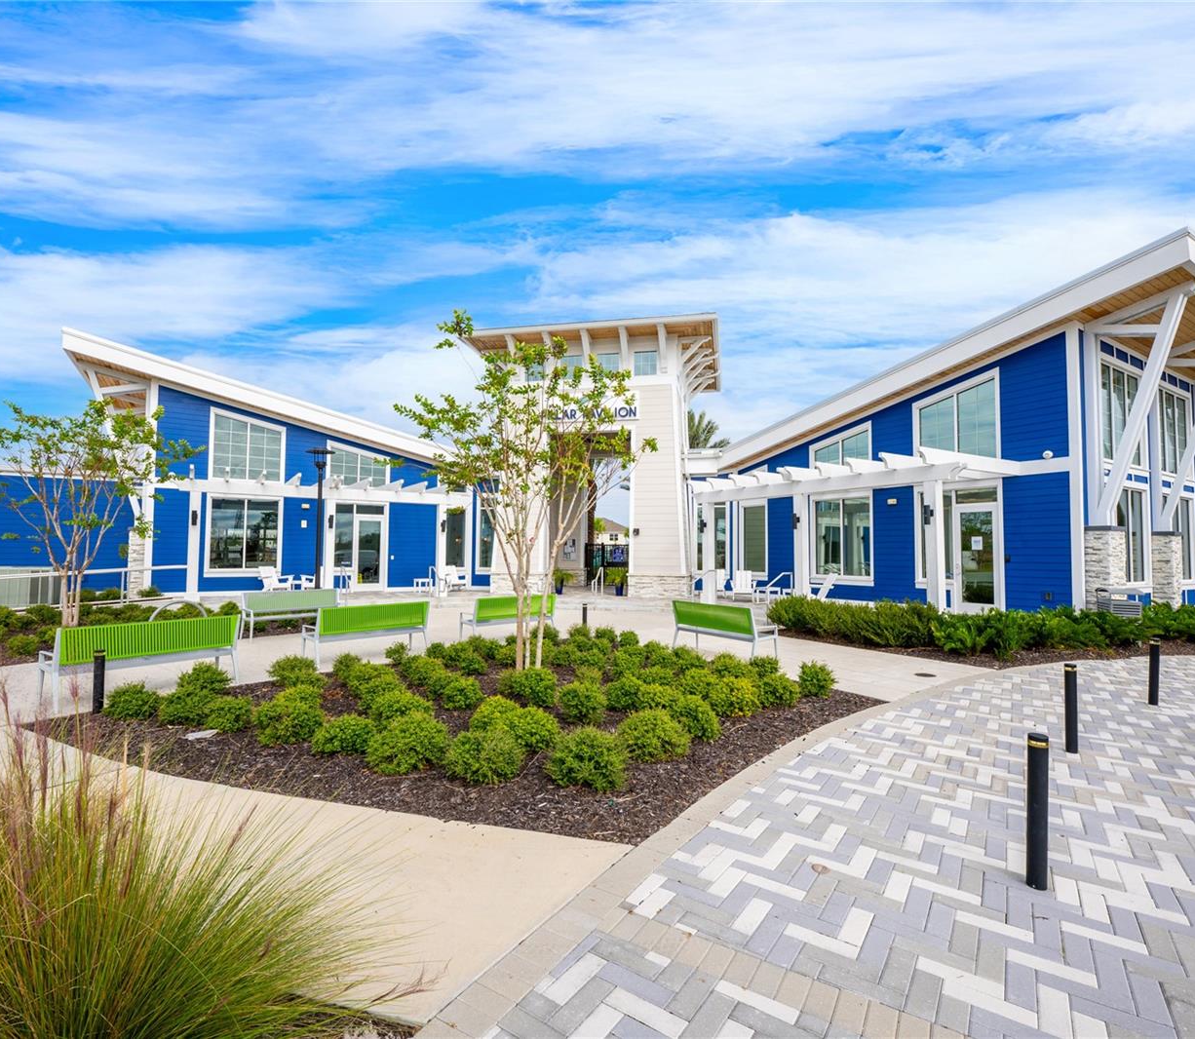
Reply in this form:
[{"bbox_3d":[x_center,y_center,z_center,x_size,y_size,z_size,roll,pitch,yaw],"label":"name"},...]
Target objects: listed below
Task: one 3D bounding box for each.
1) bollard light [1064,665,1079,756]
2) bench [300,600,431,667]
[{"bbox_3d":[4.445,1.785,5.700,0.092,0.800,0.092,-1,-3,37],"label":"bollard light"},{"bbox_3d":[-3.622,1.777,9.631,0.660,0.870,1.790,-2,-4,44],"label":"bench"}]

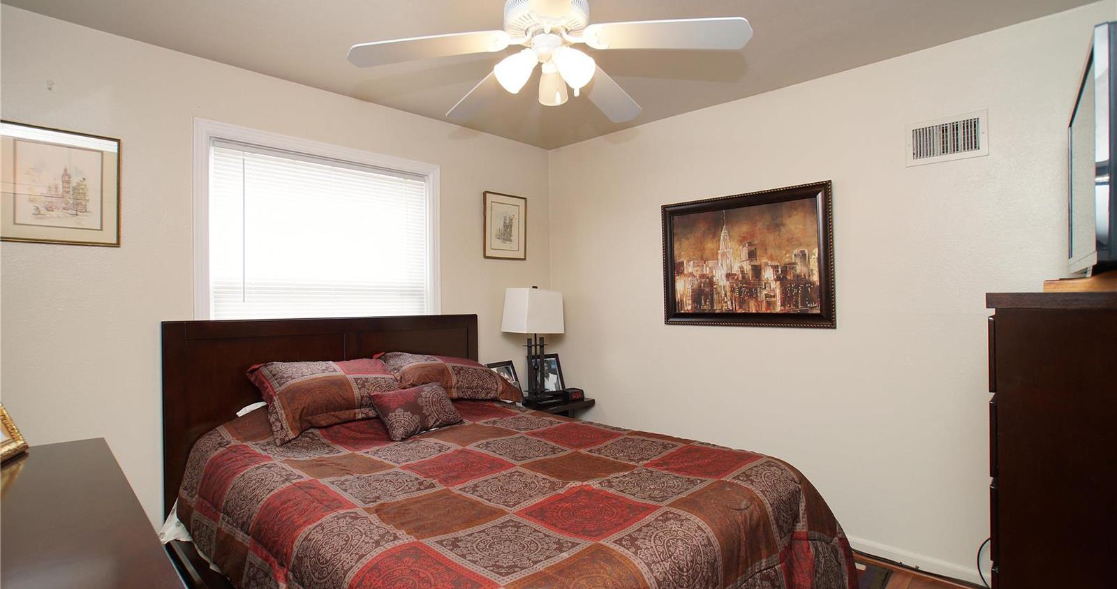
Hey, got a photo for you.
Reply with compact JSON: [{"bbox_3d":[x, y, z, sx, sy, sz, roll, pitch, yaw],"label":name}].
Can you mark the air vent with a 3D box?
[{"bbox_3d":[1.734,-0.693,2.223,0.287,0.194,0.020,0,1,43],"label":"air vent"}]

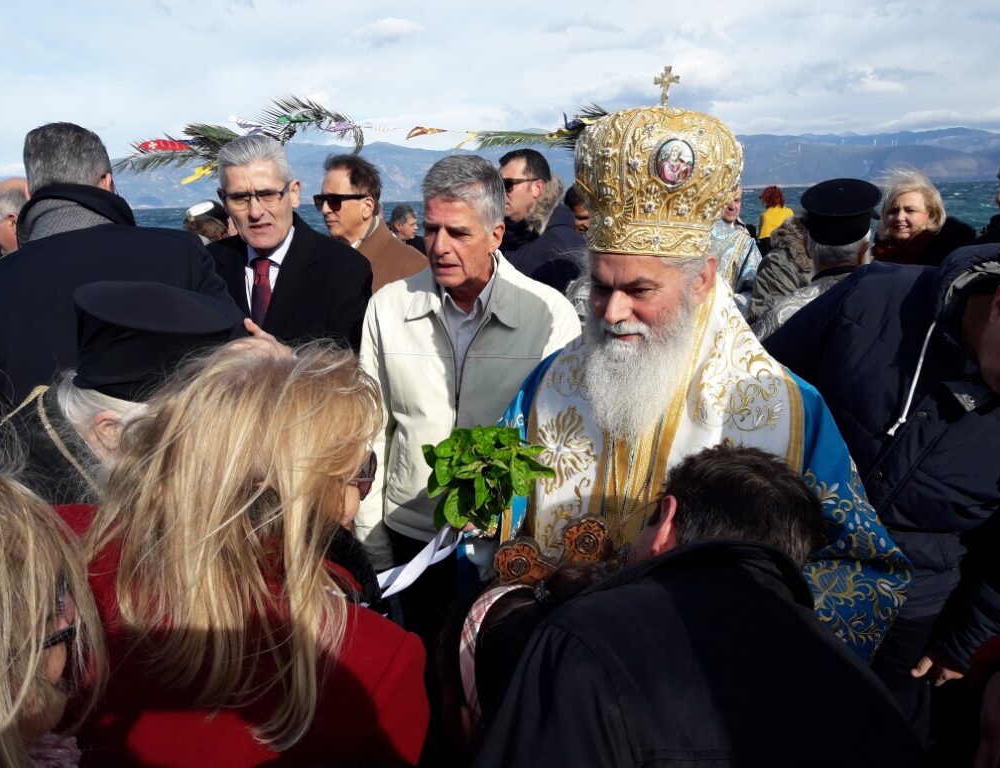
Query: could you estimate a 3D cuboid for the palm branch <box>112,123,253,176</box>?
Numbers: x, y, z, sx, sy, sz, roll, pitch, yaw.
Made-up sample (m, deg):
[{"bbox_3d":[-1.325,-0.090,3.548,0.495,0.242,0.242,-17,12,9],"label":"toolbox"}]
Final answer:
[{"bbox_3d":[-2.164,-1.614,5.700,0.970,0.360,0.450,-2,13,0],"label":"palm branch"}]

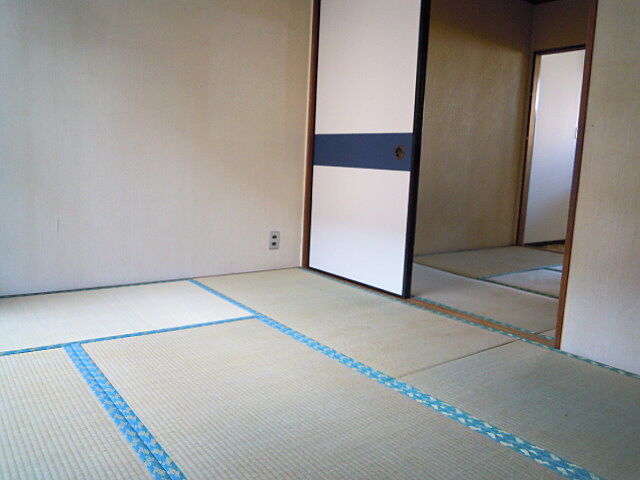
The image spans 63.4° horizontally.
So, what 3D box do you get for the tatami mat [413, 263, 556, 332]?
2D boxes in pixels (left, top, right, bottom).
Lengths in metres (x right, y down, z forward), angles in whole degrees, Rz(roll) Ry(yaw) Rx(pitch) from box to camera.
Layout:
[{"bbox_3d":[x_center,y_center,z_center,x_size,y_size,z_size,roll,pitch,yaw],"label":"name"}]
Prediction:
[{"bbox_3d":[0.759,0.312,3.229,0.785,0.050,1.724,-4,10,-37],"label":"tatami mat"}]

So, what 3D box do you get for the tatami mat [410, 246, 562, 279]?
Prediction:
[{"bbox_3d":[1.510,0.188,4.347,1.751,0.050,0.820,-4,10,-37],"label":"tatami mat"}]

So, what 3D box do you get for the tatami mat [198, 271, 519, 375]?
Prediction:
[{"bbox_3d":[0.046,0.357,2.689,0.817,0.050,1.738,-4,10,-37],"label":"tatami mat"}]

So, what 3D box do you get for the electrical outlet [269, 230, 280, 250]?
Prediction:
[{"bbox_3d":[-0.299,0.004,3.461,0.071,0.120,0.010,-4,10,-37],"label":"electrical outlet"}]

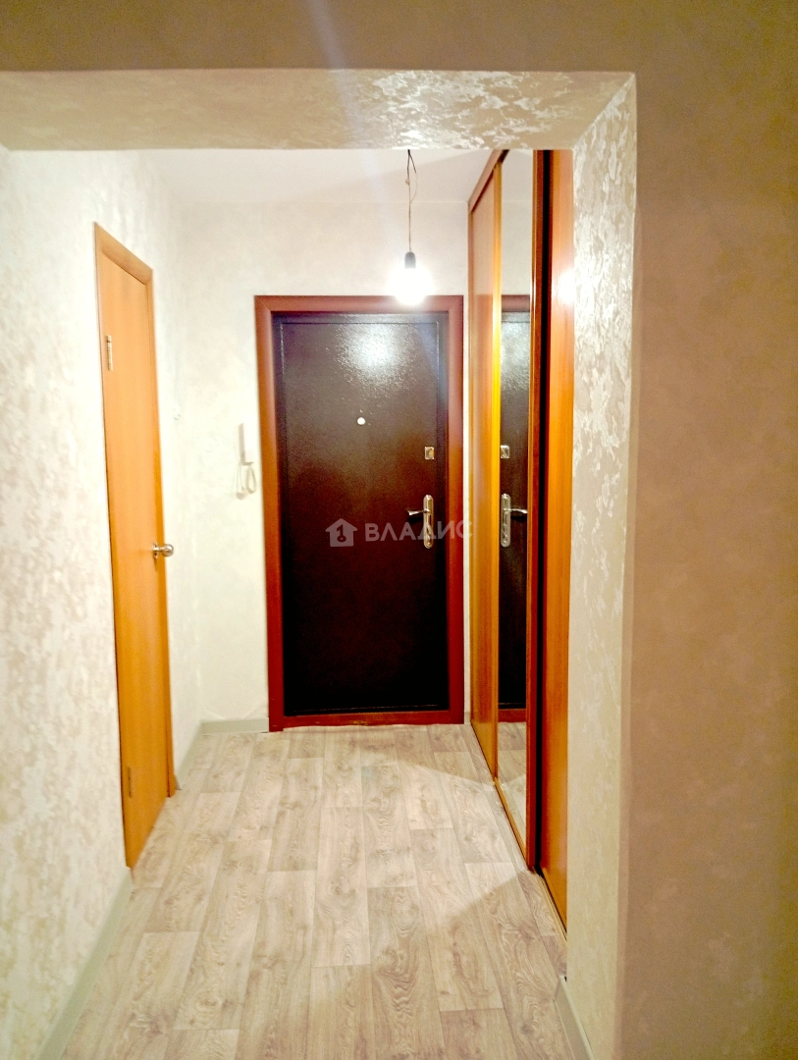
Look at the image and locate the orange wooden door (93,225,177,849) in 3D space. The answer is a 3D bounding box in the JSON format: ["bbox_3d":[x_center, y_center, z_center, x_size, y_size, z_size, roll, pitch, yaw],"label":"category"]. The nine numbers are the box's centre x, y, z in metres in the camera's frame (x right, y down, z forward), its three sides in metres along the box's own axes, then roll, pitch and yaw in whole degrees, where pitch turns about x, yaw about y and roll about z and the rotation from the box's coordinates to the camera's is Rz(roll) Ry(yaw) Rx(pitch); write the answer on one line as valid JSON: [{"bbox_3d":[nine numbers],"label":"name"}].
[{"bbox_3d":[-0.960,0.063,2.978,0.080,2.083,0.707,-1,6,-3],"label":"orange wooden door"}]

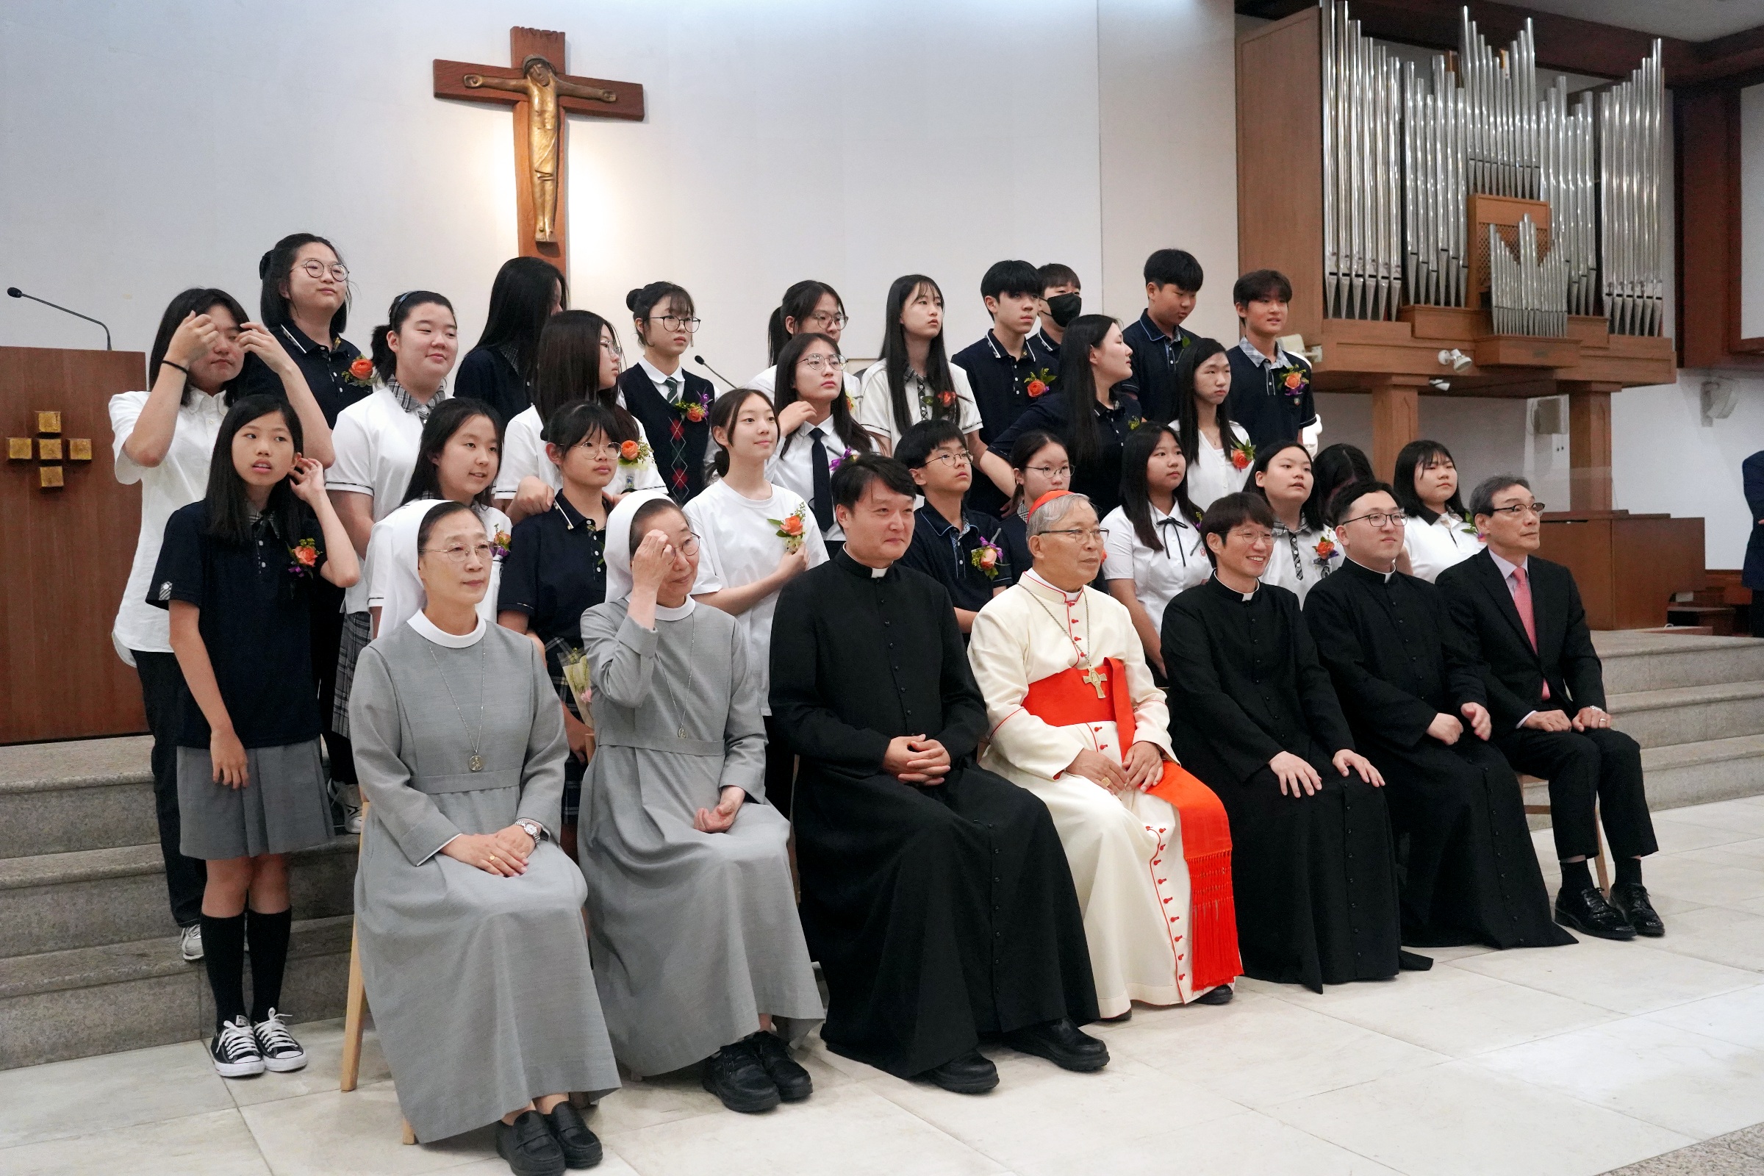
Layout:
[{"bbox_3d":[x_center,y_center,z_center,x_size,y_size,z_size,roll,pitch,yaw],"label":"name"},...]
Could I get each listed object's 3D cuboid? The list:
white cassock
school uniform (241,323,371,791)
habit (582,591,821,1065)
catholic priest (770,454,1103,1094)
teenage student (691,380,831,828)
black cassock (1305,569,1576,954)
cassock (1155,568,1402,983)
[{"bbox_3d":[0.529,0.494,4.387,0.590,1.090,0.650,-2,2,-31],"label":"white cassock"},{"bbox_3d":[-1.611,-0.045,4.695,0.460,1.412,0.280,-3,2,-37],"label":"school uniform"},{"bbox_3d":[-0.439,0.535,3.813,0.500,1.020,0.600,-2,3,-34],"label":"habit"},{"bbox_3d":[0.103,0.379,3.909,0.620,1.385,0.760,-2,2,-29],"label":"catholic priest"},{"bbox_3d":[-0.336,0.264,4.526,0.460,1.609,0.310,-2,2,-34],"label":"teenage student"},{"bbox_3d":[1.594,0.460,4.836,0.640,1.100,0.660,-3,3,-39],"label":"black cassock"},{"bbox_3d":[1.129,0.494,4.651,0.570,1.060,0.700,-2,2,-29],"label":"cassock"}]

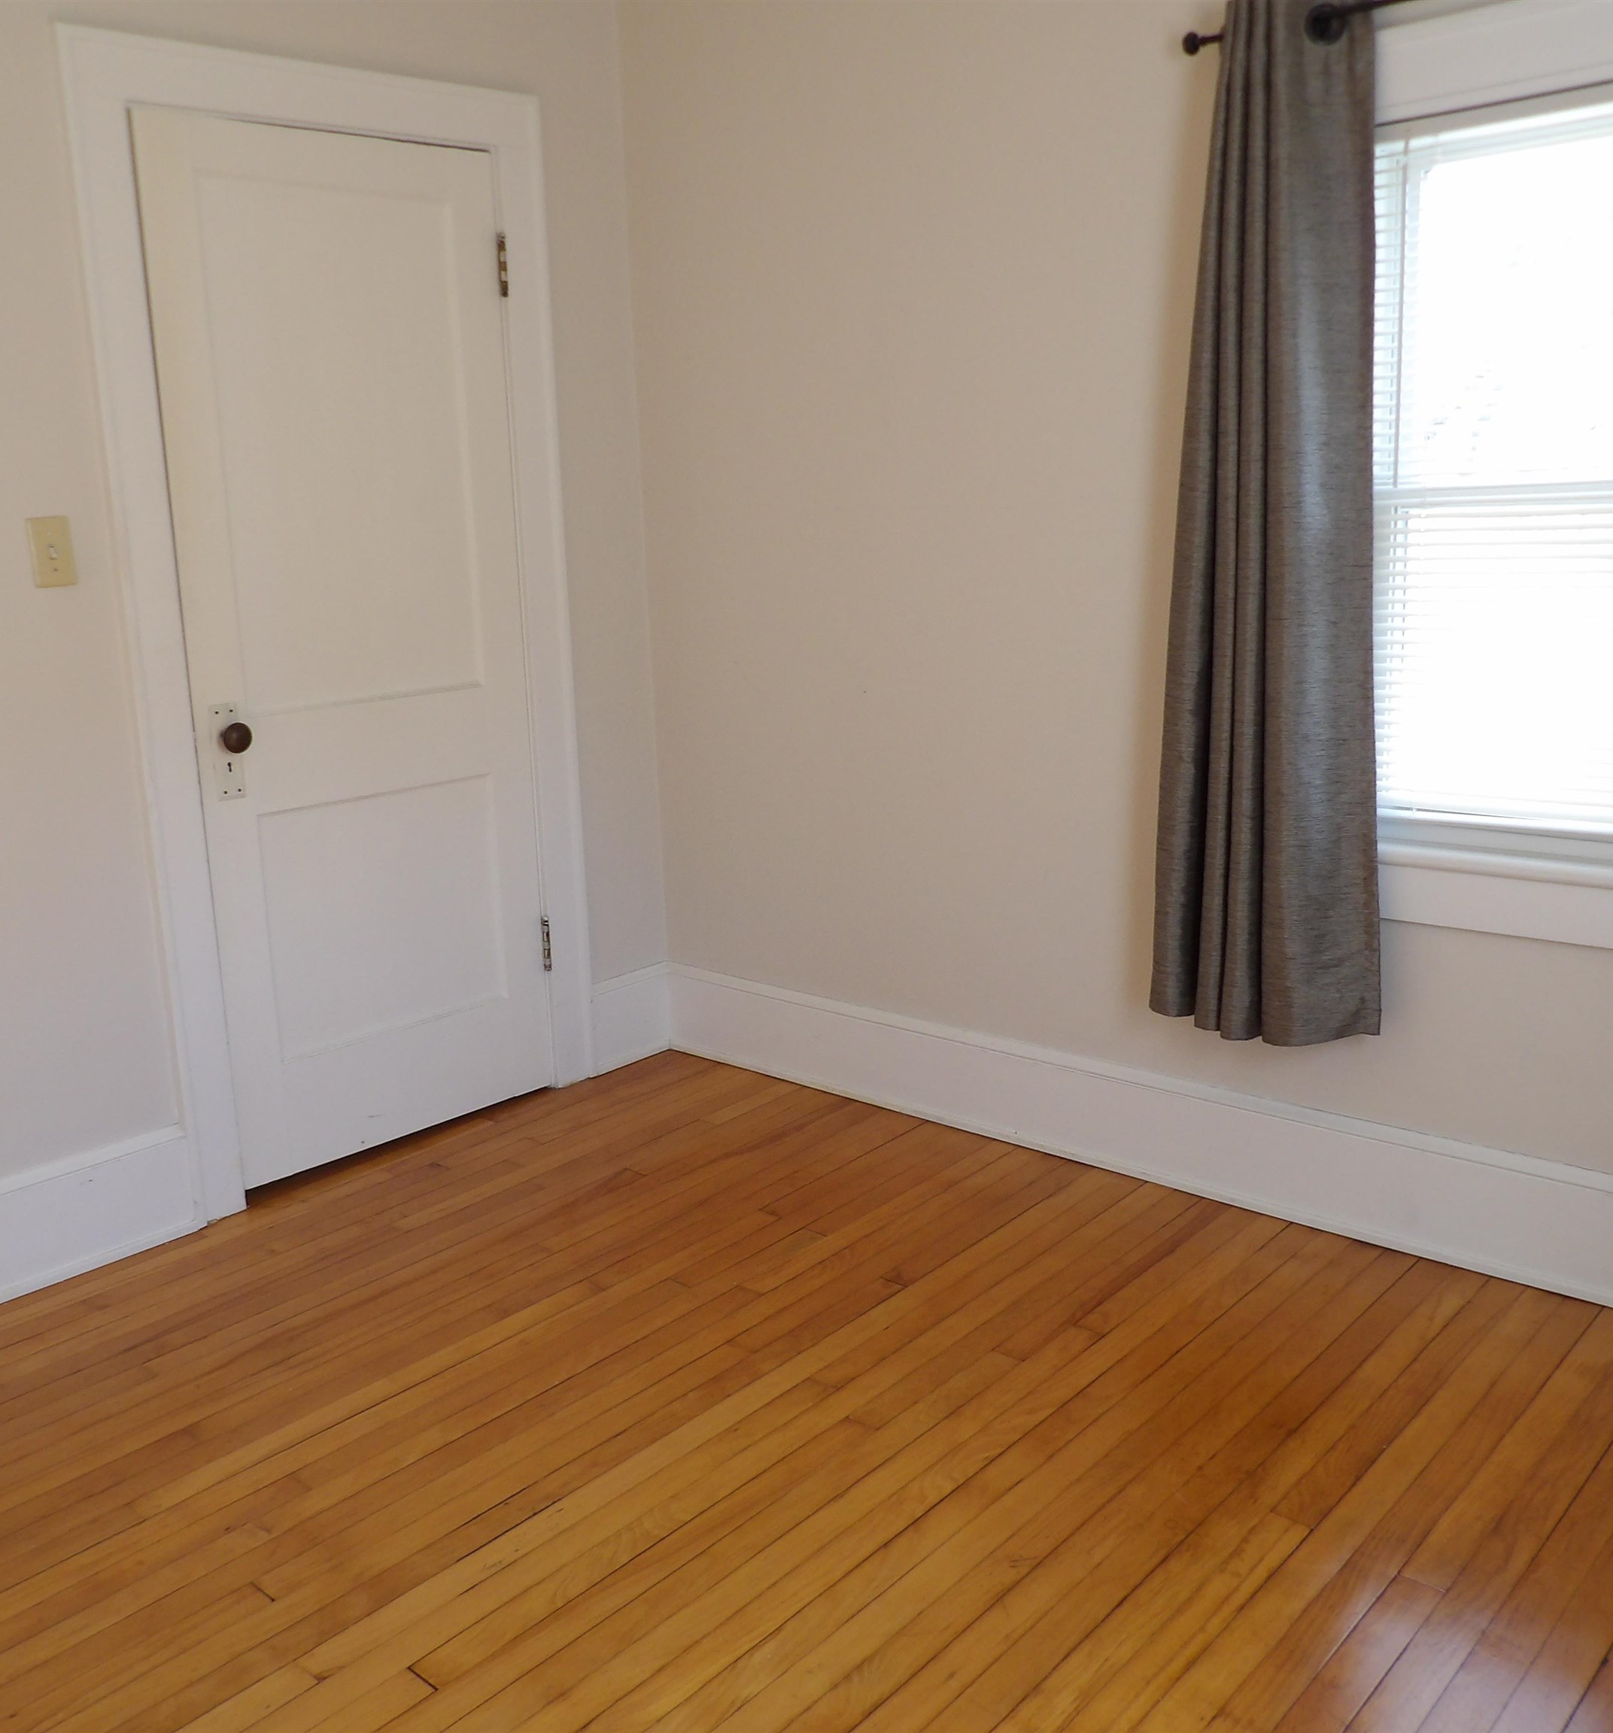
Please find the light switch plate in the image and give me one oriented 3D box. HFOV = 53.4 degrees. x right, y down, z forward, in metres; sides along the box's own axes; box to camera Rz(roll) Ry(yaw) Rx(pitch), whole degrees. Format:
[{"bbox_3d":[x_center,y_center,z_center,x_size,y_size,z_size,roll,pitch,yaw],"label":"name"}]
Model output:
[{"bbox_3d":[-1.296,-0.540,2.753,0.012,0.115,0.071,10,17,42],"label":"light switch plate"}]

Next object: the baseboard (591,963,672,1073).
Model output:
[{"bbox_3d":[-0.439,0.372,3.924,0.022,0.230,0.250,10,17,42],"label":"baseboard"}]

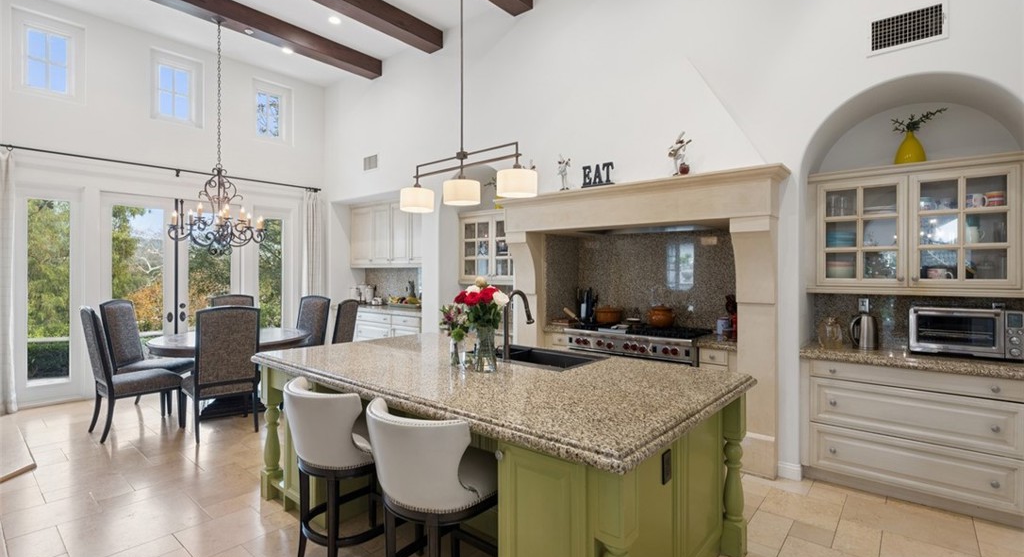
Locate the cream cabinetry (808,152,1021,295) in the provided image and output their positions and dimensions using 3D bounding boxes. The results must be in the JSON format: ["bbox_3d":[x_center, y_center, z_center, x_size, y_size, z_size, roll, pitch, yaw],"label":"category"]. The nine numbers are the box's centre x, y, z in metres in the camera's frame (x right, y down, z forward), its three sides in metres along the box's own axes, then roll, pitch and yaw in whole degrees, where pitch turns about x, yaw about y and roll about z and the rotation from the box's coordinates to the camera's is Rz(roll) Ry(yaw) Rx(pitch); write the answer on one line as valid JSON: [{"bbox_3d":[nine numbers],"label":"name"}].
[{"bbox_3d":[2.796,-0.333,3.213,1.150,0.891,0.330,1,1,41],"label":"cream cabinetry"}]

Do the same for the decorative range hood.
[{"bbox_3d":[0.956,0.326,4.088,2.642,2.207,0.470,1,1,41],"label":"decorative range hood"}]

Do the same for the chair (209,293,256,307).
[{"bbox_3d":[-3.606,0.820,5.940,0.520,1.160,0.690,0,1,-35],"label":"chair"}]

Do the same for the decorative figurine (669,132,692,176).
[{"bbox_3d":[1.319,-0.976,3.567,0.190,0.347,0.140,1,1,34],"label":"decorative figurine"}]

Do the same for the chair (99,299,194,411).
[{"bbox_3d":[-3.791,0.802,4.776,0.670,1.150,0.520,0,1,-8],"label":"chair"}]

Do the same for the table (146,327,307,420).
[{"bbox_3d":[-2.985,1.003,4.895,1.520,0.760,1.520,1,1,41],"label":"table"}]

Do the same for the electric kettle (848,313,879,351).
[{"bbox_3d":[2.466,0.377,3.174,0.165,0.250,0.125,1,1,41],"label":"electric kettle"}]

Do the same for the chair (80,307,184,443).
[{"bbox_3d":[-3.567,0.834,4.262,0.520,1.160,0.690,1,1,36],"label":"chair"}]

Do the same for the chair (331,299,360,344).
[{"bbox_3d":[-2.146,0.830,5.180,0.690,1.160,0.520,0,0,4],"label":"chair"}]

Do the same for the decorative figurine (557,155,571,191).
[{"bbox_3d":[0.473,-0.976,4.176,0.120,0.325,0.100,0,1,27],"label":"decorative figurine"}]

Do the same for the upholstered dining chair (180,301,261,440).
[{"bbox_3d":[-2.667,0.811,4.169,0.520,1.150,0.670,0,1,-41],"label":"upholstered dining chair"}]

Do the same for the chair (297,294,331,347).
[{"bbox_3d":[-2.637,0.799,5.512,0.520,1.150,0.670,0,1,24],"label":"chair"}]

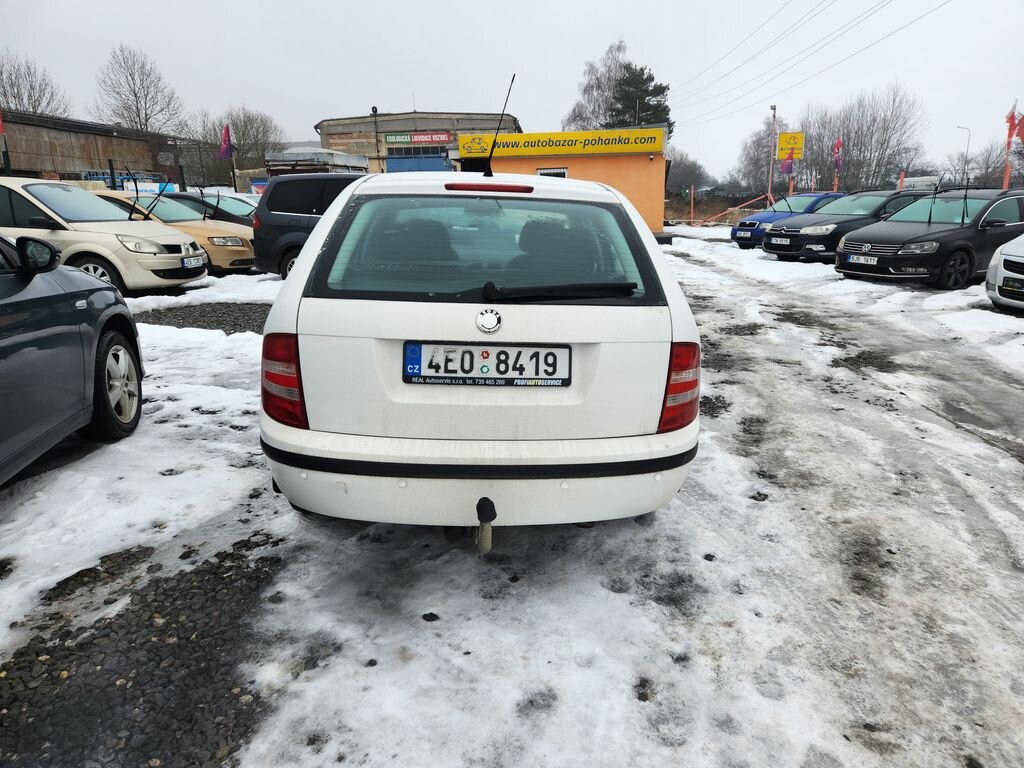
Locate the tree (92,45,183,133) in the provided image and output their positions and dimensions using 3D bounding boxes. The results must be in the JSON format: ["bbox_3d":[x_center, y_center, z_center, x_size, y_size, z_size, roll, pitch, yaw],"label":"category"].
[{"bbox_3d":[-27.271,-18.614,50.307,6.600,11.900,6.600,-8,17,-26],"label":"tree"}]

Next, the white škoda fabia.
[{"bbox_3d":[-0.215,-0.487,4.200,1.670,1.460,4.260,0,15,-4],"label":"white škoda fabia"}]

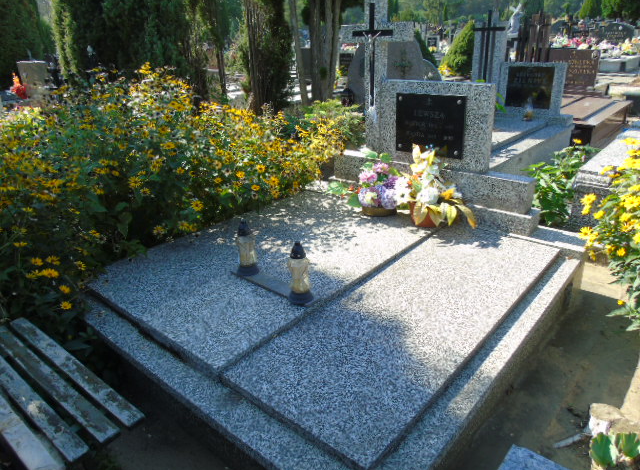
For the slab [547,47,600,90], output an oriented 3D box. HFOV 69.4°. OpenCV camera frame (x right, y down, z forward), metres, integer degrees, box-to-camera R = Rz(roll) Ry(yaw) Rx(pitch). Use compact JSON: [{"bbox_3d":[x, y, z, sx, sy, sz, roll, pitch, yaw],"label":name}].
[{"bbox_3d":[3.802,-2.483,6.961,0.695,0.562,0.095,17,30,38],"label":"slab"}]

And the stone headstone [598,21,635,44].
[{"bbox_3d":[9.462,-6.356,14.800,1.150,0.900,0.250,16,30,39],"label":"stone headstone"}]

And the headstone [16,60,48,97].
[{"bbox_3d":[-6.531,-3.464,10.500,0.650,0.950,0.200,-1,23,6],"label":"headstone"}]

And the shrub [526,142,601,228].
[{"bbox_3d":[1.863,-0.380,3.550,0.470,0.620,0.450,16,30,39],"label":"shrub"}]

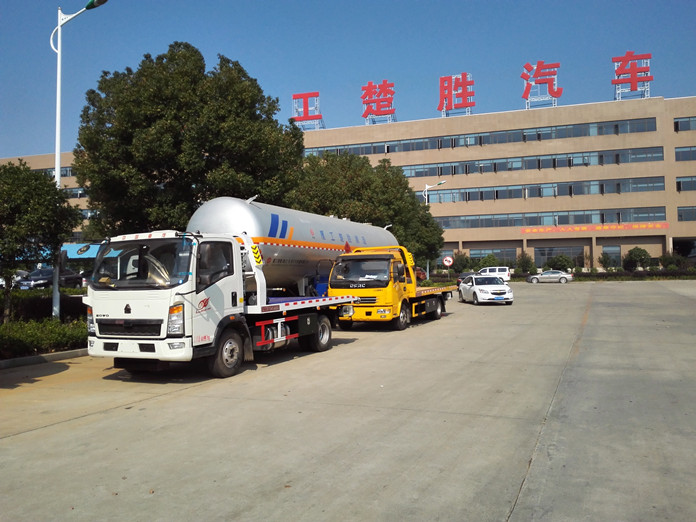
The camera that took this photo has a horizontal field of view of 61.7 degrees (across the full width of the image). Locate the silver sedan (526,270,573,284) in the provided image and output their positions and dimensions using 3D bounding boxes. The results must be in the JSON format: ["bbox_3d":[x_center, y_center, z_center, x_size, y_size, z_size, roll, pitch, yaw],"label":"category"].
[{"bbox_3d":[21.489,1.732,62.013,4.800,1.460,1.830,-1,-1,17],"label":"silver sedan"}]

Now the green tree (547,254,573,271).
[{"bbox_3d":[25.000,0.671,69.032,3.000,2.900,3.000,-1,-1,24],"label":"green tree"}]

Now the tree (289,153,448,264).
[{"bbox_3d":[0.916,-1.855,32.570,8.200,8.220,8.200,-1,-1,24],"label":"tree"}]

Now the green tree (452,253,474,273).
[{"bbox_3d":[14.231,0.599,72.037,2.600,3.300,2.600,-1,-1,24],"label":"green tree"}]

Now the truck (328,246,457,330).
[{"bbox_3d":[1.736,0.799,19.757,2.150,2.450,7.200,-1,-1,24],"label":"truck"}]

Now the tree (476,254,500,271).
[{"bbox_3d":[17.080,0.750,71.033,2.900,3.100,2.900,-1,-1,24],"label":"tree"}]

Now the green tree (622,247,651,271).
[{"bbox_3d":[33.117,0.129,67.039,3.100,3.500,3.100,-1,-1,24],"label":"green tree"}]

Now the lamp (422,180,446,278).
[{"bbox_3d":[6.324,-1.748,42.832,1.750,8.200,0.300,-1,-1,24],"label":"lamp"}]

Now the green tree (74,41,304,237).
[{"bbox_3d":[-5.370,-2.662,19.582,7.500,9.570,7.500,-1,-1,24],"label":"green tree"}]

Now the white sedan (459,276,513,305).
[{"bbox_3d":[7.430,1.537,31.748,1.790,1.480,4.600,-1,-1,-4],"label":"white sedan"}]

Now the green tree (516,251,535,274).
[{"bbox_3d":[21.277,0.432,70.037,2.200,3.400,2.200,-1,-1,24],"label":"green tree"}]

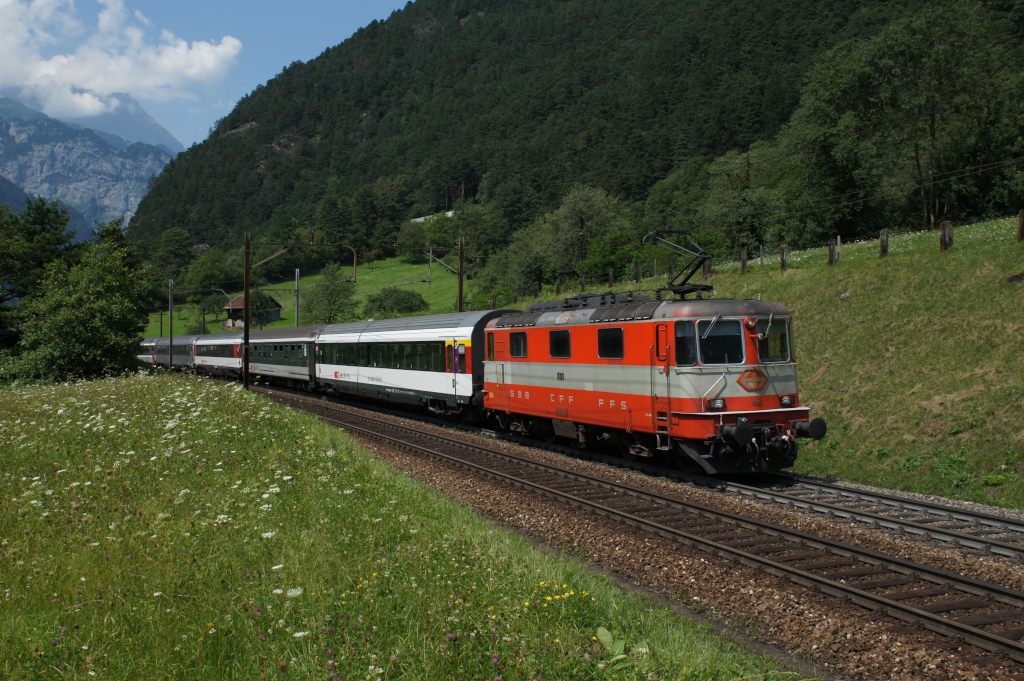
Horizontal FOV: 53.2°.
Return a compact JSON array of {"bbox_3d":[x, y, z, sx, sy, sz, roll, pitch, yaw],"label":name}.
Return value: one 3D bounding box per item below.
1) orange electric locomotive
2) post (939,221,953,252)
[{"bbox_3d":[2.605,0.309,26.973,2.950,5.200,14.900,-1,0,-21],"label":"orange electric locomotive"},{"bbox_3d":[12.946,-3.091,30.500,0.270,0.950,0.250,0,0,-21],"label":"post"}]

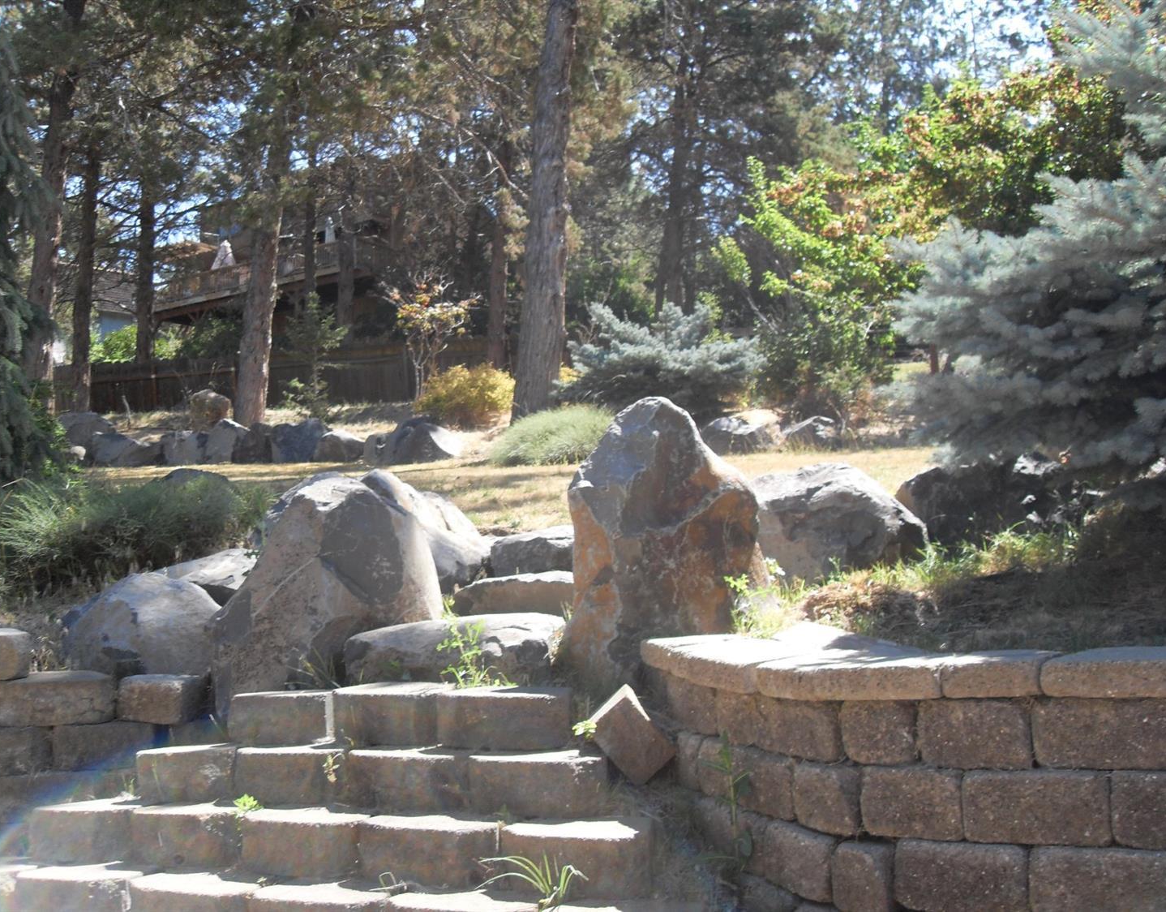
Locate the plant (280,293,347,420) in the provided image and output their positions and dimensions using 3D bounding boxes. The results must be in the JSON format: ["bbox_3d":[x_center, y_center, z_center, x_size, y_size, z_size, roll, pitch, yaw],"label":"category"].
[{"bbox_3d":[-3.729,-1.372,16.500,0.932,1.746,0.900,1,-4,0],"label":"plant"}]

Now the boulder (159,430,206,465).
[{"bbox_3d":[-3.739,-0.071,11.200,0.461,0.337,0.420,1,-5,-18],"label":"boulder"}]

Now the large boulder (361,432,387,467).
[{"bbox_3d":[-2.241,-0.081,12.800,0.255,0.367,0.350,1,-4,0],"label":"large boulder"}]

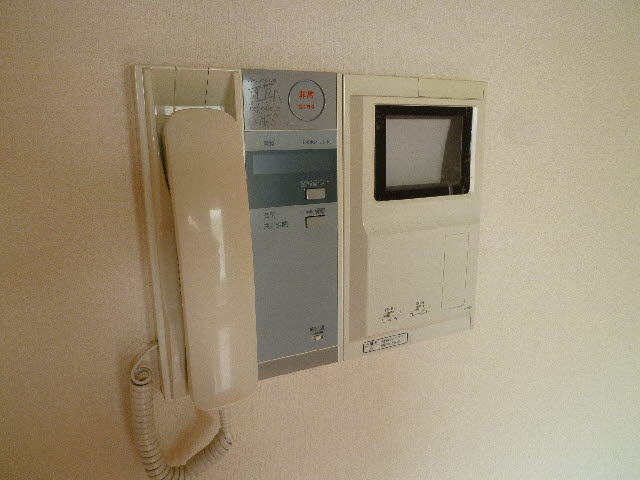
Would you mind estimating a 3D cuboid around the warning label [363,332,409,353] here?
[{"bbox_3d":[0.061,0.095,0.427,0.049,0.010,0.002,-6,13,-24],"label":"warning label"}]

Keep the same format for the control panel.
[{"bbox_3d":[-0.024,-0.009,0.378,0.076,0.242,0.024,-6,13,-24],"label":"control panel"}]

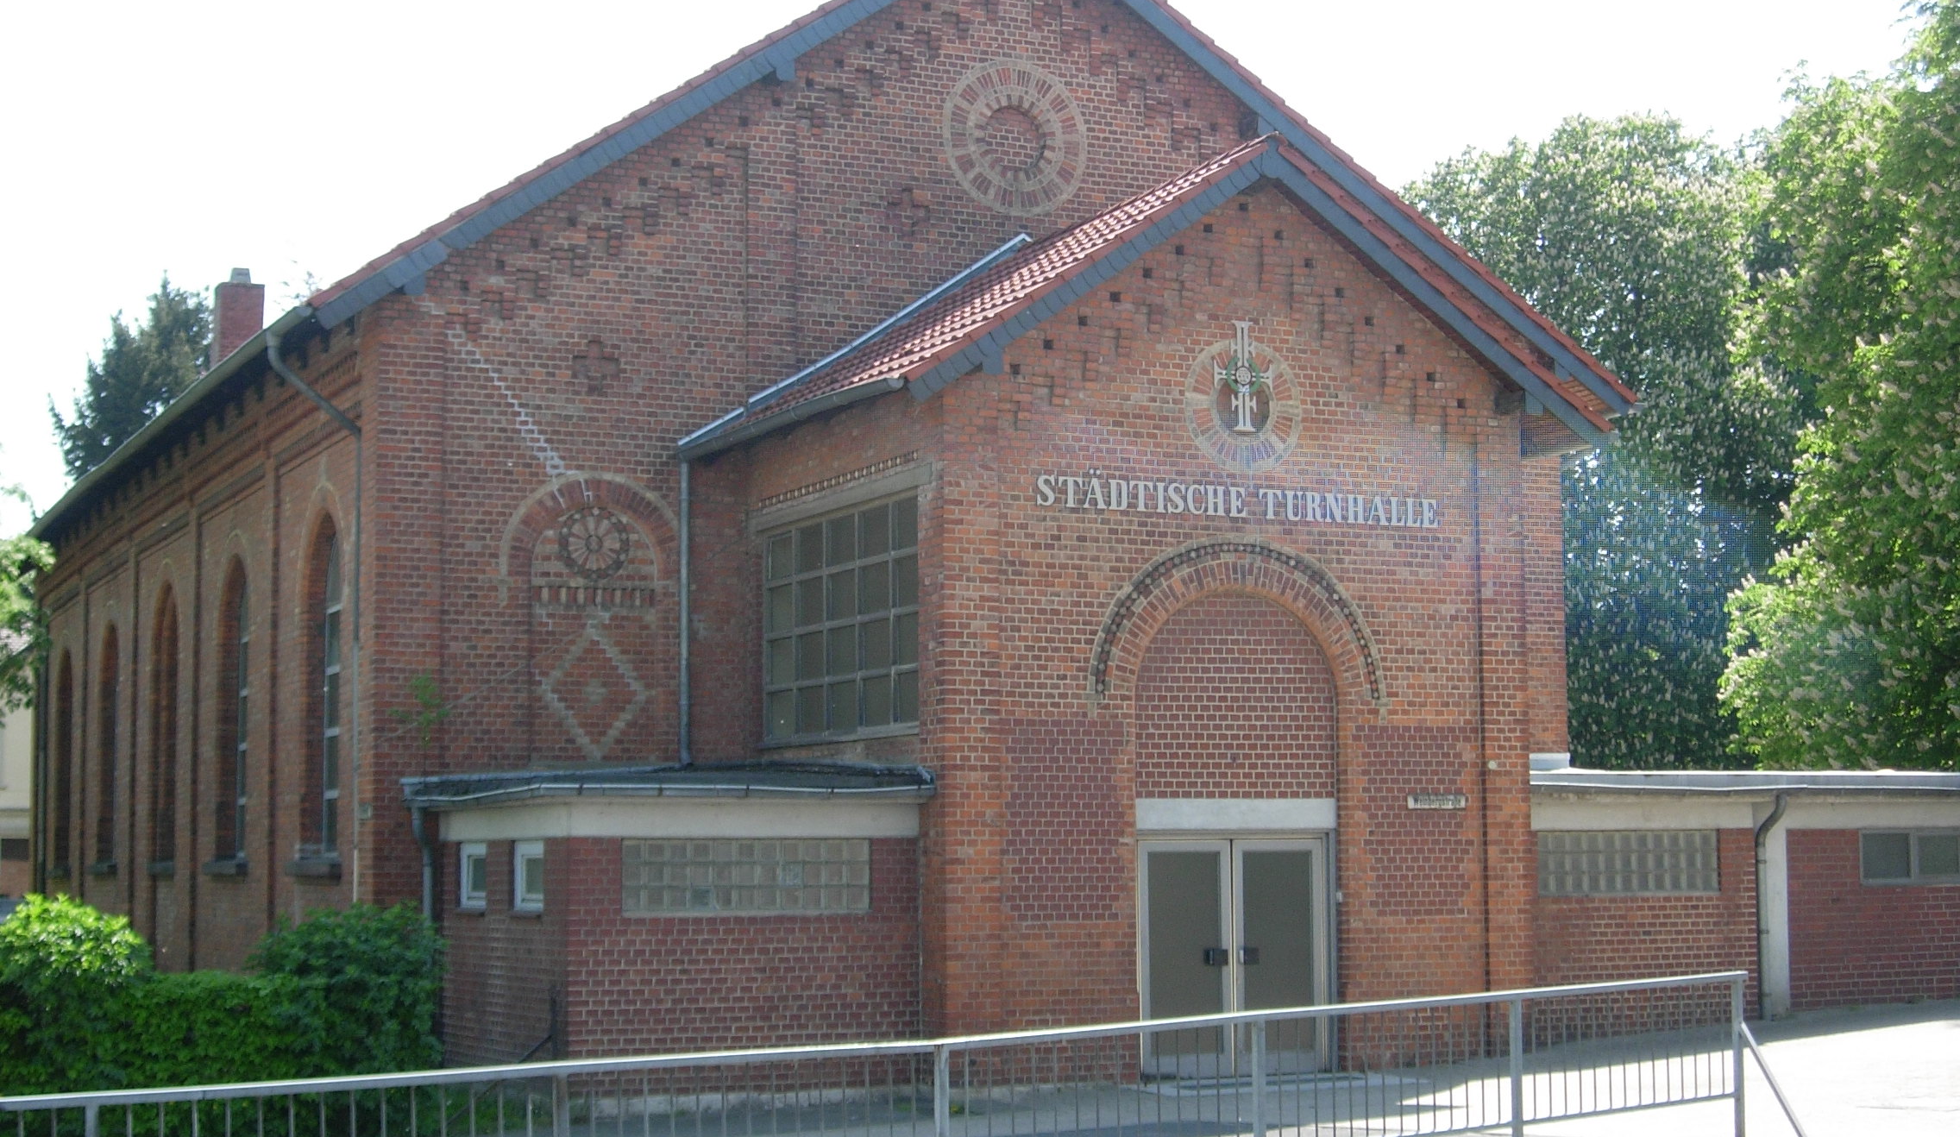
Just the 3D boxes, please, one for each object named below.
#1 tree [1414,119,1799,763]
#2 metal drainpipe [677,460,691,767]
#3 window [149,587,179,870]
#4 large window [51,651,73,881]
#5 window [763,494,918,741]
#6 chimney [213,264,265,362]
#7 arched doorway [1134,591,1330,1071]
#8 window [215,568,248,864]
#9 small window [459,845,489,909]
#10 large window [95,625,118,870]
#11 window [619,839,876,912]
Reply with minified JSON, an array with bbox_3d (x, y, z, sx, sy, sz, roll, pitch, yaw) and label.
[{"bbox_3d":[11.537,-0.816,53.000,9.500,16.000,9.500,2,-6,-25],"label":"tree"},{"bbox_3d":[-3.099,0.465,30.251,0.110,3.220,0.110,2,-6,-25],"label":"metal drainpipe"},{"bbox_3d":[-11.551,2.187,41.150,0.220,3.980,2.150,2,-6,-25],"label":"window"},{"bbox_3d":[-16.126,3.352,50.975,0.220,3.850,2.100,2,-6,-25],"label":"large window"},{"bbox_3d":[-1.297,0.550,26.814,0.160,2.200,3.950,2,-6,-25],"label":"window"},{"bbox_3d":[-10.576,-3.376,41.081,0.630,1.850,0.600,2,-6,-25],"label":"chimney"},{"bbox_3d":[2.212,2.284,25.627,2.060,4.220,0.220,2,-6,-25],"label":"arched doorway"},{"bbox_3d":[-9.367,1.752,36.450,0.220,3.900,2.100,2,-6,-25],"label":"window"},{"bbox_3d":[-4.583,2.791,26.269,0.140,0.600,1.000,2,-6,-25],"label":"small window"},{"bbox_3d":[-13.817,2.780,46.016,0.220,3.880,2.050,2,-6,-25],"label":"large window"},{"bbox_3d":[-1.937,2.564,24.133,2.220,0.620,0.100,2,-6,-25],"label":"window"}]

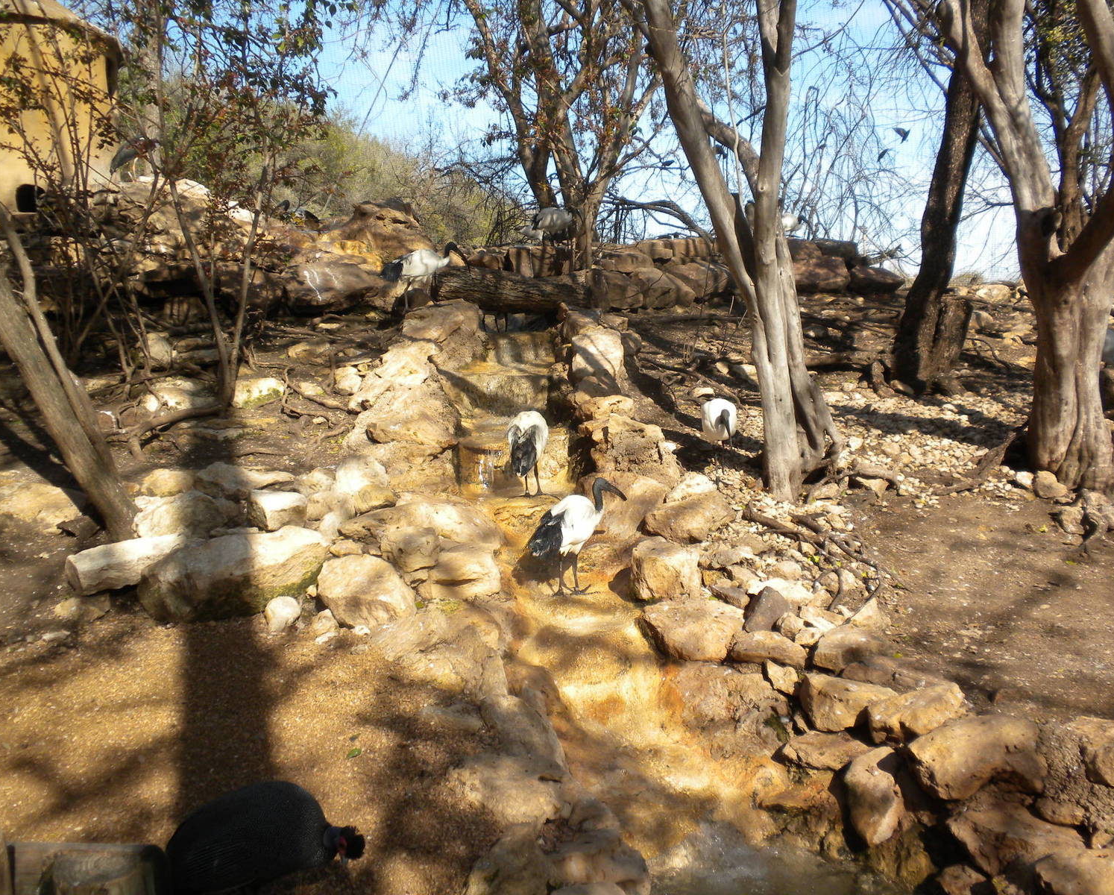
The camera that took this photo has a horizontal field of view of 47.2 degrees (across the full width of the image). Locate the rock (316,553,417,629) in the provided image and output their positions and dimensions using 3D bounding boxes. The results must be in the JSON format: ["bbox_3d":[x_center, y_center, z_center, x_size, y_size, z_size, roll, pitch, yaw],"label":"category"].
[{"bbox_3d":[-0.923,0.695,6.200,0.449,0.331,0.380,1,6,10],"label":"rock"}]

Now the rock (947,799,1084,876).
[{"bbox_3d":[1.383,1.178,3.850,0.390,0.180,0.280,1,6,5],"label":"rock"}]

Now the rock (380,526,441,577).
[{"bbox_3d":[-0.623,0.445,5.450,0.260,0.205,0.221,-1,7,-5],"label":"rock"}]

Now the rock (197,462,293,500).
[{"bbox_3d":[-1.564,0.170,6.400,0.479,0.171,0.288,-1,7,-5],"label":"rock"}]

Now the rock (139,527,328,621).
[{"bbox_3d":[-1.387,0.538,5.500,0.782,0.345,0.407,-4,8,-29],"label":"rock"}]

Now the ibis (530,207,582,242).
[{"bbox_3d":[-0.008,-1.903,11.000,0.440,0.330,0.200,0,8,0],"label":"ibis"}]

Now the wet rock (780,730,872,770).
[{"bbox_3d":[0.923,1.042,4.400,0.285,0.090,0.155,0,8,0],"label":"wet rock"}]

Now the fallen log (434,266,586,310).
[{"bbox_3d":[-0.281,-1.020,8.150,1.000,0.270,0.270,0,8,0],"label":"fallen log"}]

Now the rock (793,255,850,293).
[{"bbox_3d":[2.292,-1.523,11.200,0.560,0.330,0.420,1,6,11],"label":"rock"}]

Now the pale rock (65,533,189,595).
[{"bbox_3d":[-1.951,0.528,5.800,0.530,0.180,0.180,-4,9,-28],"label":"pale rock"}]

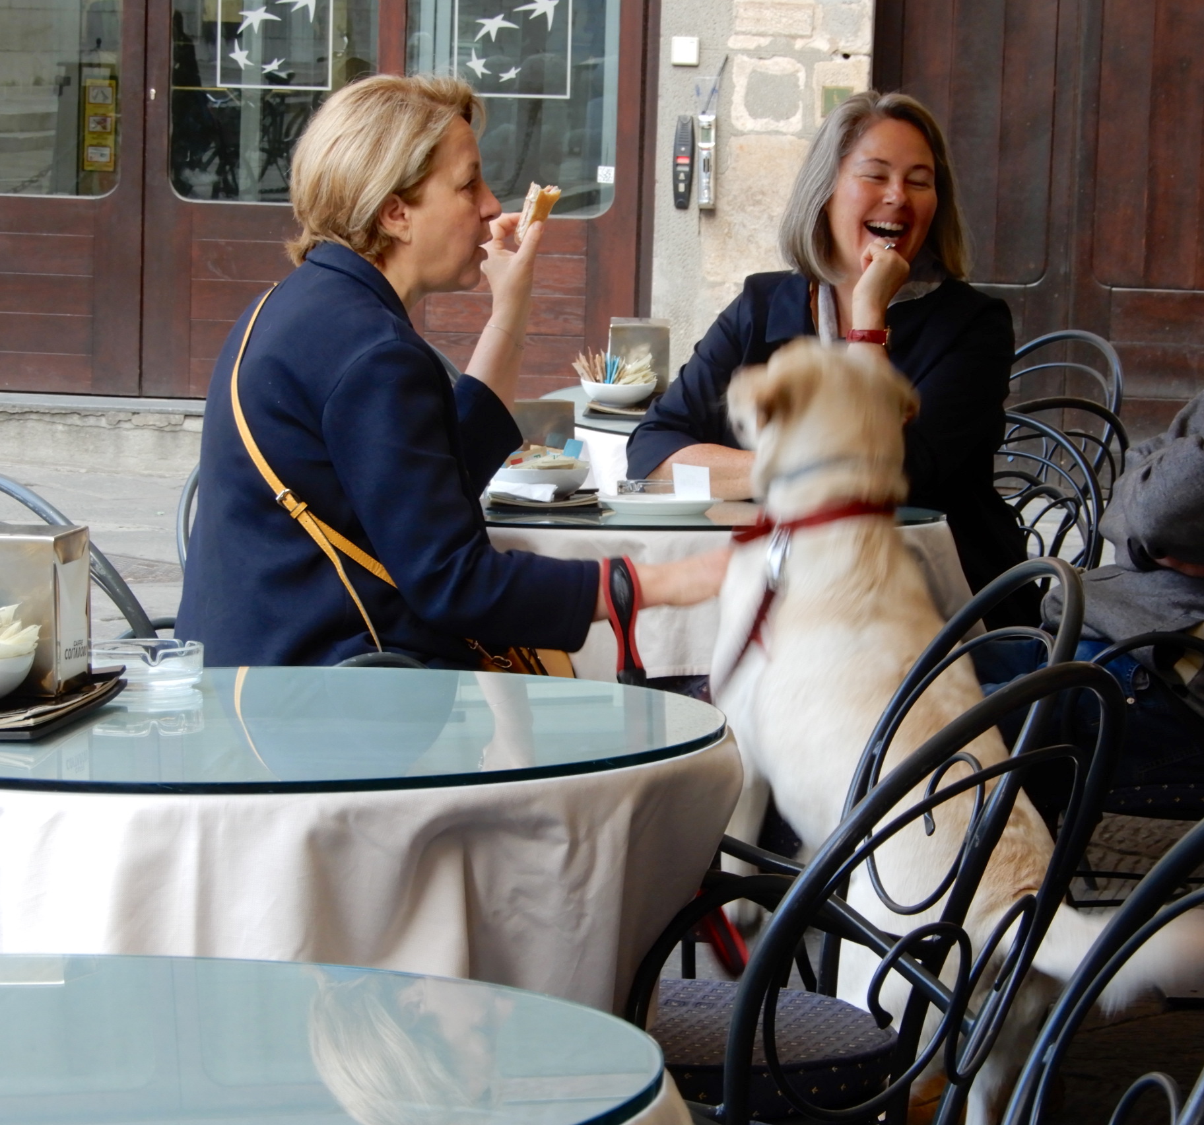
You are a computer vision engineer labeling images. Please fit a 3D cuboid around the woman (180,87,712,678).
[{"bbox_3d":[-0.130,0.074,4.870,0.780,1.280,0.600,-2,8,-28],"label":"woman"}]

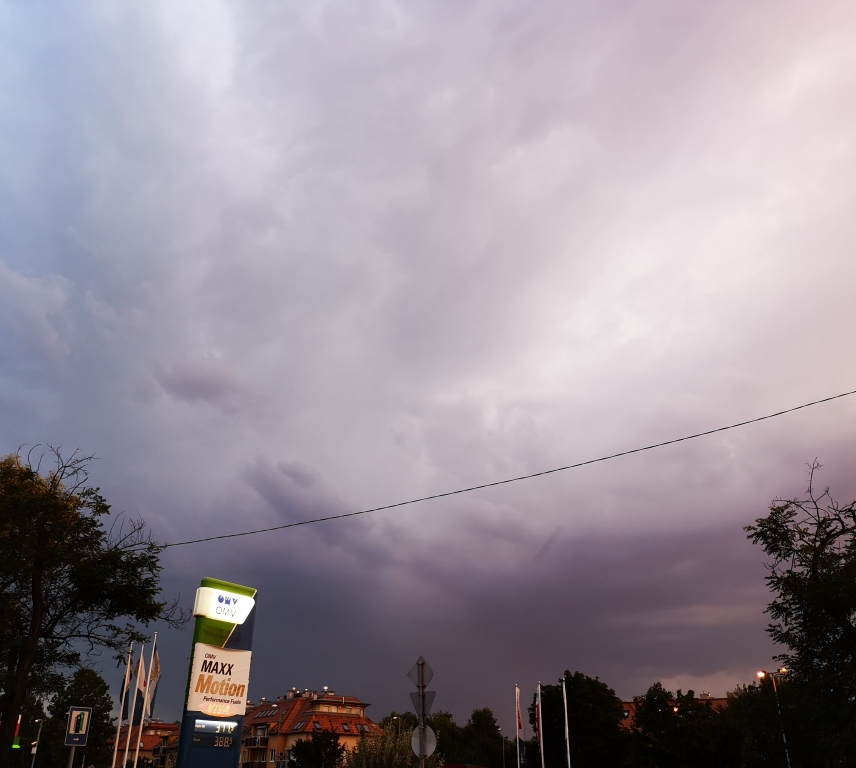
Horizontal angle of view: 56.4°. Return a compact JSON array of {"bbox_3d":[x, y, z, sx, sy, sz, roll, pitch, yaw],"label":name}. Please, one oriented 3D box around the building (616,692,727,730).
[{"bbox_3d":[34.465,50.065,109.329,23.000,12.586,13.000,-9,-28,18],"label":"building"}]

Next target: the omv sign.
[{"bbox_3d":[-5.597,6.160,21.970,0.363,0.770,1.848,-17,-32,30],"label":"omv sign"}]

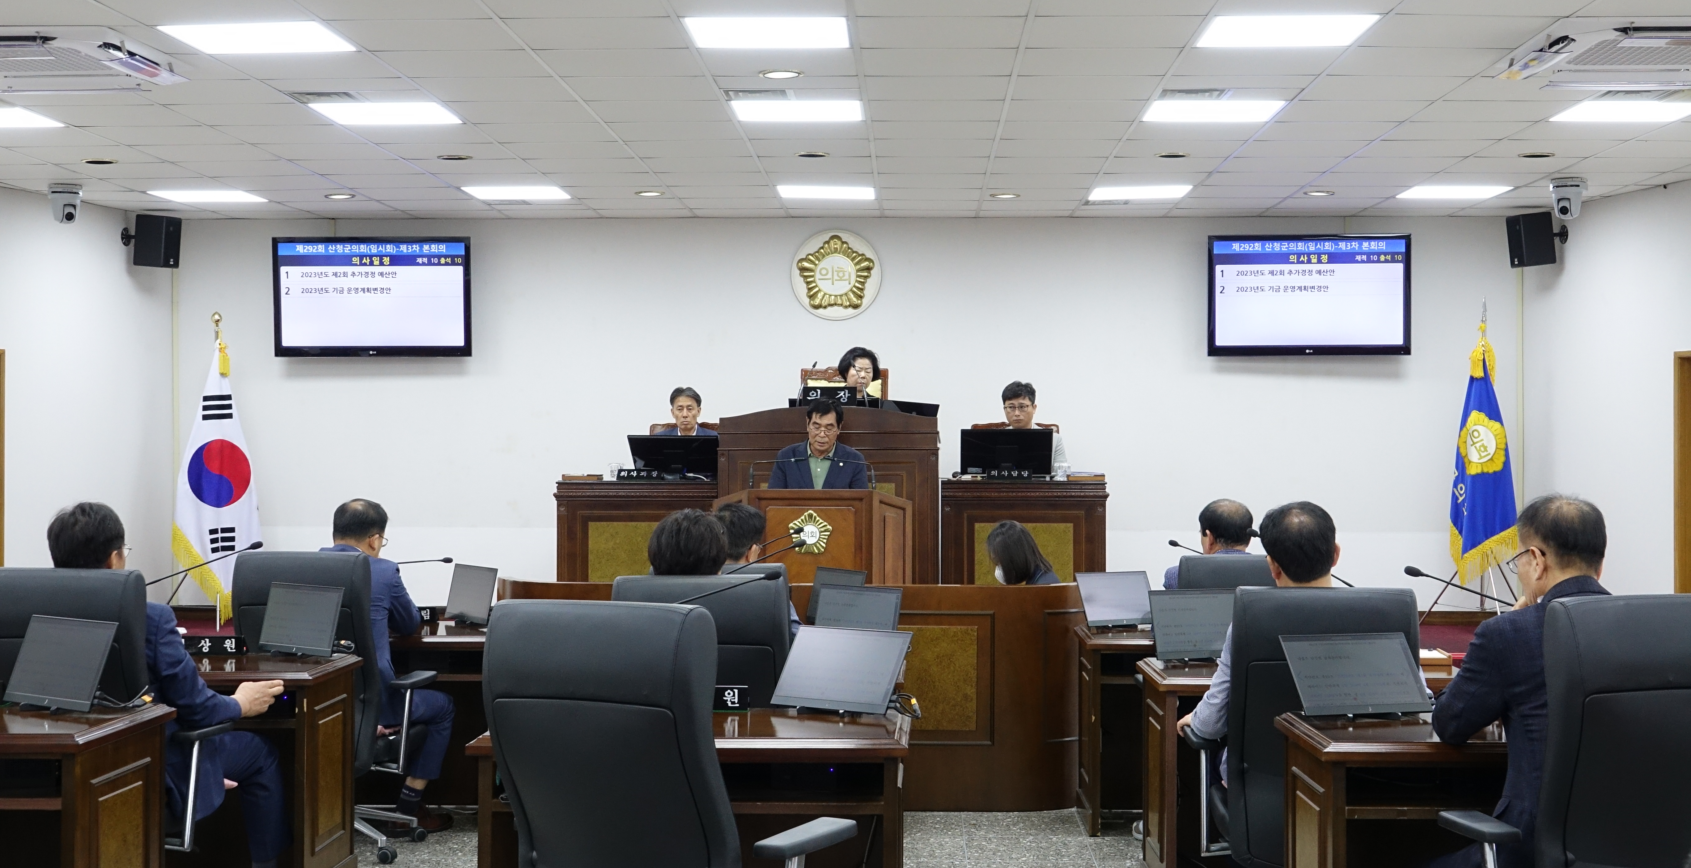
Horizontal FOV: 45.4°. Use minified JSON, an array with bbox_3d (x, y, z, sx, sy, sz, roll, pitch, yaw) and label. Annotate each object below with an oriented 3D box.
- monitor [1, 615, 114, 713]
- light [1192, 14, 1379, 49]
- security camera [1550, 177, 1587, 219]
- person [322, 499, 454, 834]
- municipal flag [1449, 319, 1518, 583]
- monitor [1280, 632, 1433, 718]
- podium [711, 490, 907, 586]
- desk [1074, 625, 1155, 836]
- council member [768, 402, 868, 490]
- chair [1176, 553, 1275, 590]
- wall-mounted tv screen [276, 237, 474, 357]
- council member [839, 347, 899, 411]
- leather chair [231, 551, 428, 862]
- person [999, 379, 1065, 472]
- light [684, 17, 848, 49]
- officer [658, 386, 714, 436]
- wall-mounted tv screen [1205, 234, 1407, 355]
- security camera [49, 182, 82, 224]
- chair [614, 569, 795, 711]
[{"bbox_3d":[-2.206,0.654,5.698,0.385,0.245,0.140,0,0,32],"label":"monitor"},{"bbox_3d":[1.575,-1.462,7.247,0.600,0.050,0.600,0,0,2],"label":"light"},{"bbox_3d":[4.066,-1.312,11.352,0.190,0.240,0.190,0,0,33],"label":"security camera"},{"bbox_3d":[-1.710,0.880,7.370,0.550,1.280,0.880,0,0,22],"label":"person"},{"bbox_3d":[3.987,0.107,12.618,0.440,1.680,0.280,0,0,8],"label":"municipal flag"},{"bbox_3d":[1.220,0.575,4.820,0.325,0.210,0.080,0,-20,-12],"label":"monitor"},{"bbox_3d":[-0.147,0.884,9.160,0.910,1.240,0.500,0,0,2],"label":"podium"},{"bbox_3d":[1.420,1.145,7.840,1.000,0.735,0.560,0,0,1],"label":"desk"},{"bbox_3d":[-0.125,0.680,9.800,0.520,1.690,0.360,0,0,2],"label":"council member"},{"bbox_3d":[1.380,0.967,7.200,0.670,1.085,0.680,0,0,-3],"label":"chair"},{"bbox_3d":[-3.088,-0.891,13.200,1.295,0.785,0.080,0,5,2],"label":"wall-mounted tv screen"},{"bbox_3d":[0.085,0.120,11.300,0.500,1.240,0.700,0,0,2],"label":"council member"},{"bbox_3d":[-1.855,0.945,7.320,0.660,1.100,0.680,0,0,8],"label":"leather chair"},{"bbox_3d":[1.082,0.331,12.049,0.520,1.280,0.720,0,0,2],"label":"person"},{"bbox_3d":[-0.276,-1.467,7.300,0.600,0.050,0.600,0,0,2],"label":"light"},{"bbox_3d":[-0.944,0.366,12.049,0.520,1.280,0.720,0,0,2],"label":"officer"},{"bbox_3d":[3.031,-0.907,13.200,1.310,0.785,0.080,0,0,2],"label":"wall-mounted tv screen"},{"bbox_3d":[-4.522,-1.338,11.716,0.175,0.230,0.180,0,0,-35],"label":"security camera"},{"bbox_3d":[-0.374,0.916,5.850,0.670,1.085,0.680,0,0,5],"label":"chair"}]

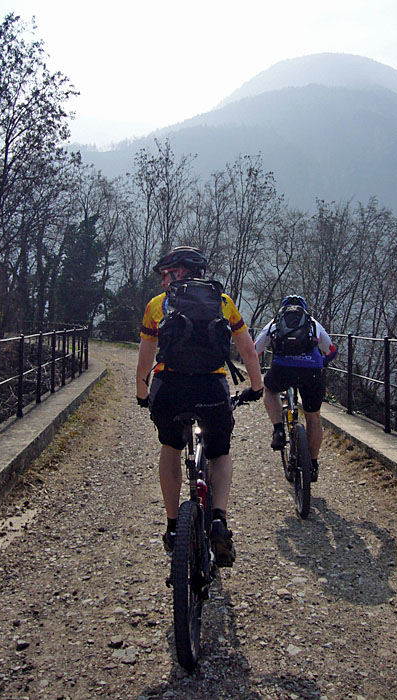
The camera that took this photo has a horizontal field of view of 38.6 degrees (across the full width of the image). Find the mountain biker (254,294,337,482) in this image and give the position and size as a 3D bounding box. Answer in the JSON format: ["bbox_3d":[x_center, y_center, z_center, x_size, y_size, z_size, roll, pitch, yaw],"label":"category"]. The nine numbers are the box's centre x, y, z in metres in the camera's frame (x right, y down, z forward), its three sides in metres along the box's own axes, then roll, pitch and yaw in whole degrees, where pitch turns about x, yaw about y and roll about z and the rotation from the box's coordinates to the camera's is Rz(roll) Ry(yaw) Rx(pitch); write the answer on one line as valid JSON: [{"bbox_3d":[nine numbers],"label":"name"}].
[{"bbox_3d":[0.780,0.300,4.570,0.680,1.500,0.920,1,2,3],"label":"mountain biker"}]

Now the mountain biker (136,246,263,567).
[{"bbox_3d":[0.005,0.235,2.900,0.700,1.500,0.830,1,2,5],"label":"mountain biker"}]

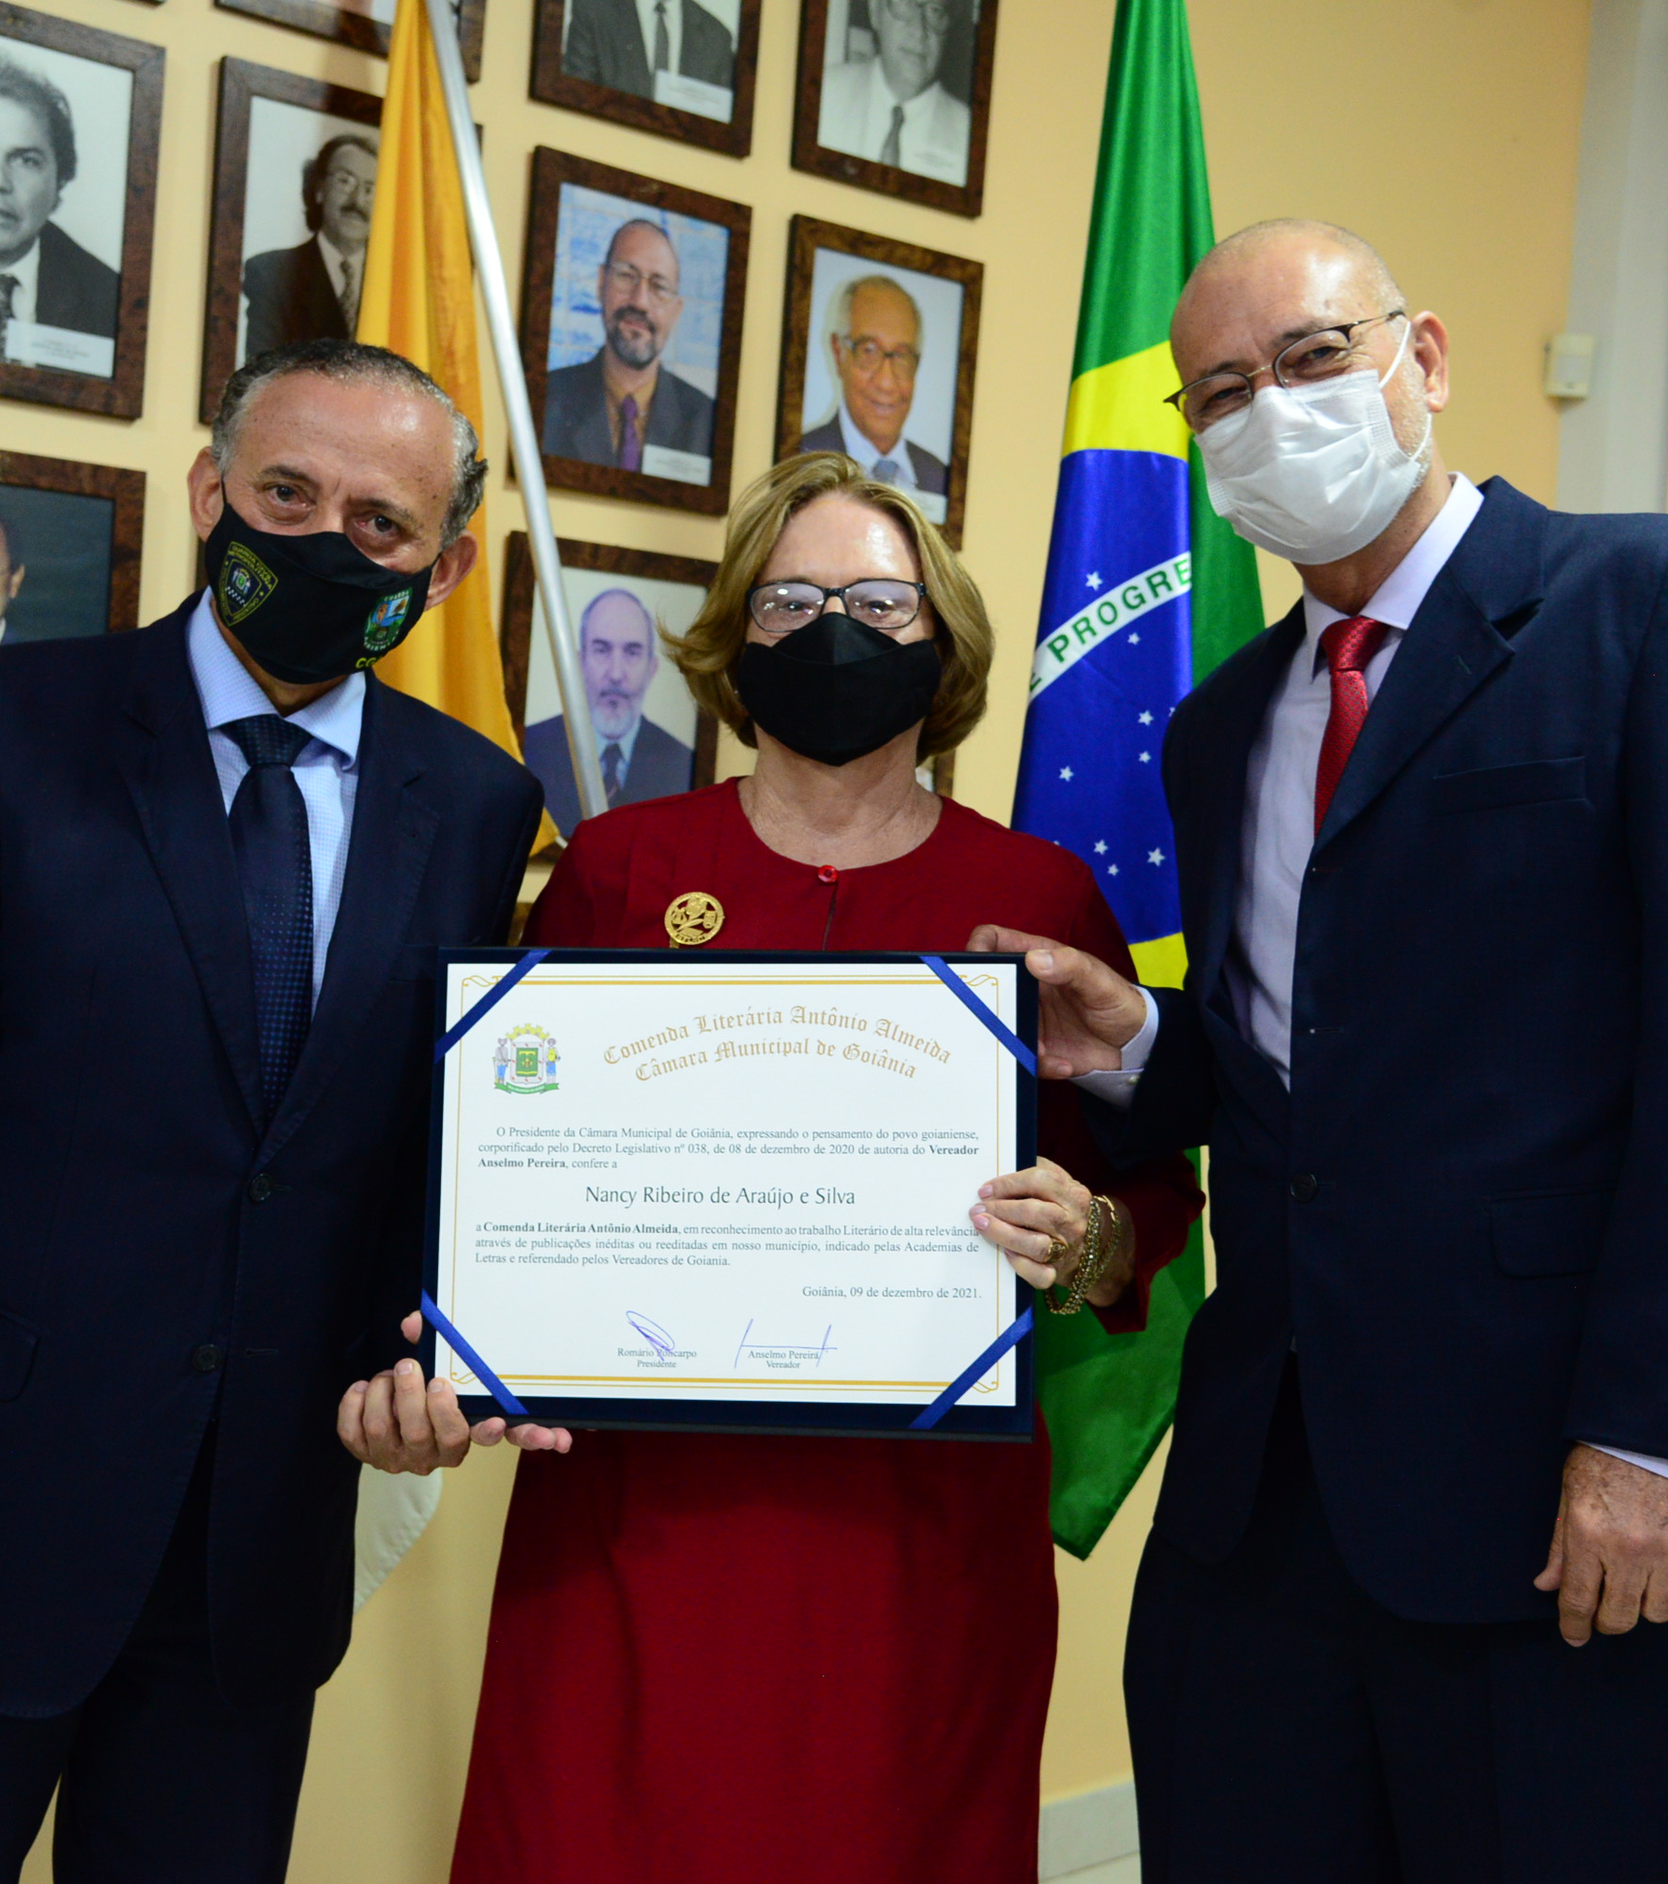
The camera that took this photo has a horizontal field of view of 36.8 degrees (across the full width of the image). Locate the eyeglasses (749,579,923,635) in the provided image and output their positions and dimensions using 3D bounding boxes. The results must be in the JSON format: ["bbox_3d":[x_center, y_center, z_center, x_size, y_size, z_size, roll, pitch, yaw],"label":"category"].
[{"bbox_3d":[0.003,-0.254,1.870,0.135,0.042,0.140,1,5,0],"label":"eyeglasses"}]

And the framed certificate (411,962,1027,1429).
[{"bbox_3d":[-0.065,0.157,1.620,0.392,0.305,0.020,0,-7,5],"label":"framed certificate"}]

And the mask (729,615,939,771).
[{"bbox_3d":[0.002,-0.187,1.840,0.155,0.115,0.100,1,6,0],"label":"mask"}]

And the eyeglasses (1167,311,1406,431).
[{"bbox_3d":[0.300,-0.376,1.613,0.138,0.045,0.140,-14,10,38],"label":"eyeglasses"}]

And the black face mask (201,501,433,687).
[{"bbox_3d":[-0.332,-0.226,1.620,0.150,0.115,0.100,15,7,-14],"label":"black face mask"}]

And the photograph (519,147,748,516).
[{"bbox_3d":[-0.218,-0.667,2.768,0.295,0.351,0.025,1,2,-40],"label":"photograph"}]

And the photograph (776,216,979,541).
[{"bbox_3d":[0.057,-0.661,3.002,0.295,0.351,0.025,1,2,-40],"label":"photograph"}]

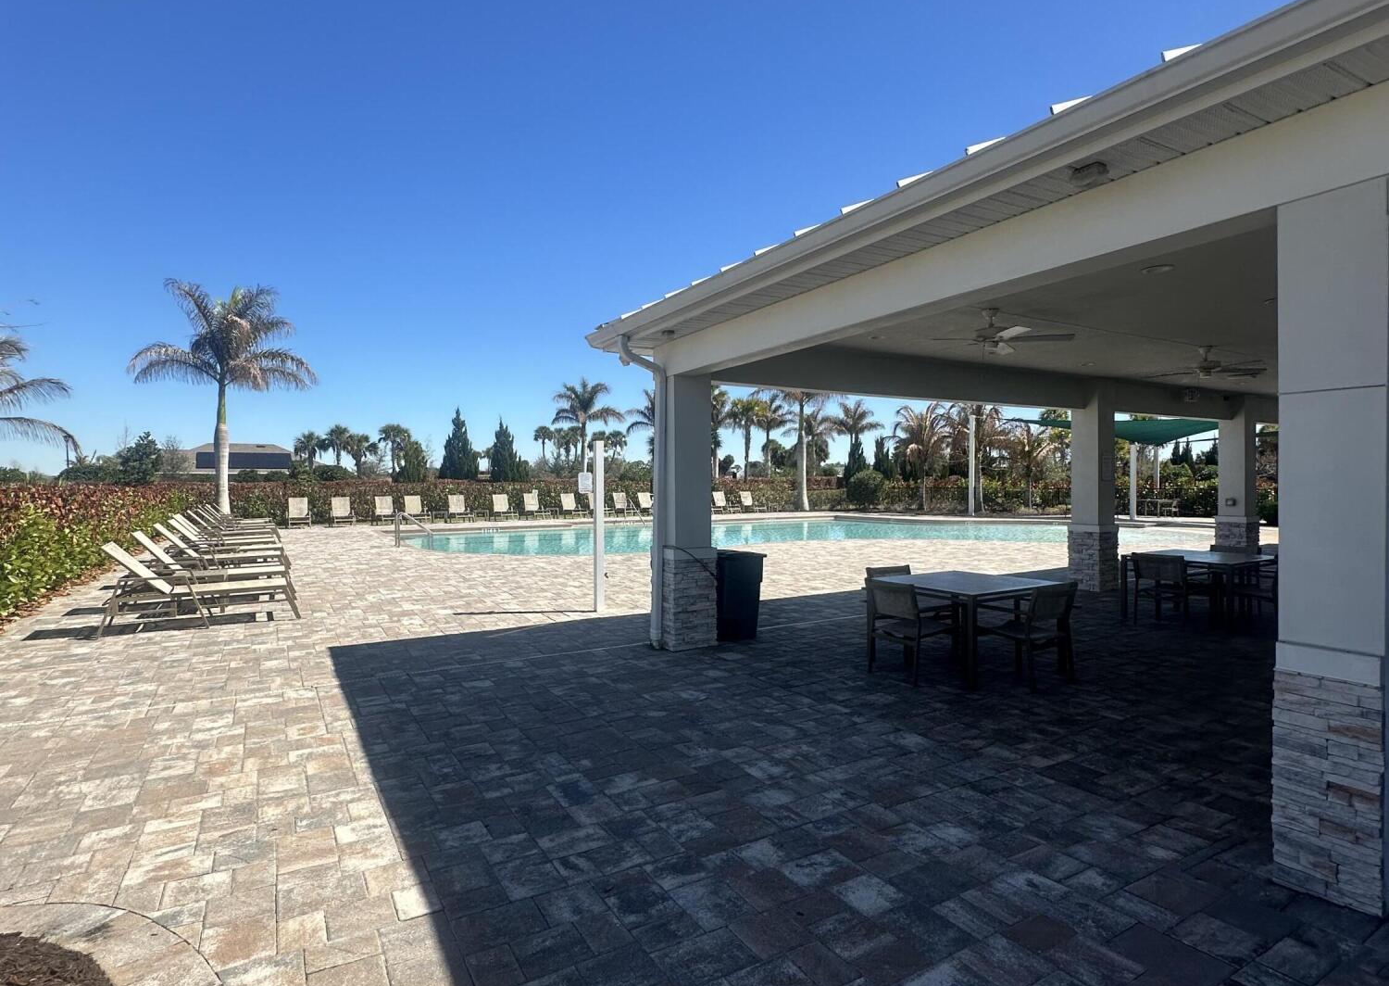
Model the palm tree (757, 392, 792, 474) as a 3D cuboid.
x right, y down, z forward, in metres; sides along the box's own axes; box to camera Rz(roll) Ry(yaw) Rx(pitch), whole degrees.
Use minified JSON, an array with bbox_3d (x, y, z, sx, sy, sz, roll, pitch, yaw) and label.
[{"bbox_3d":[6.407,-3.704,62.000,3.700,9.120,3.700,0,1,0],"label":"palm tree"}]

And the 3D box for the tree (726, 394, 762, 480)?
[{"bbox_3d":[3.833,-2.920,54.028,3.000,8.033,3.000,0,0,0],"label":"tree"}]

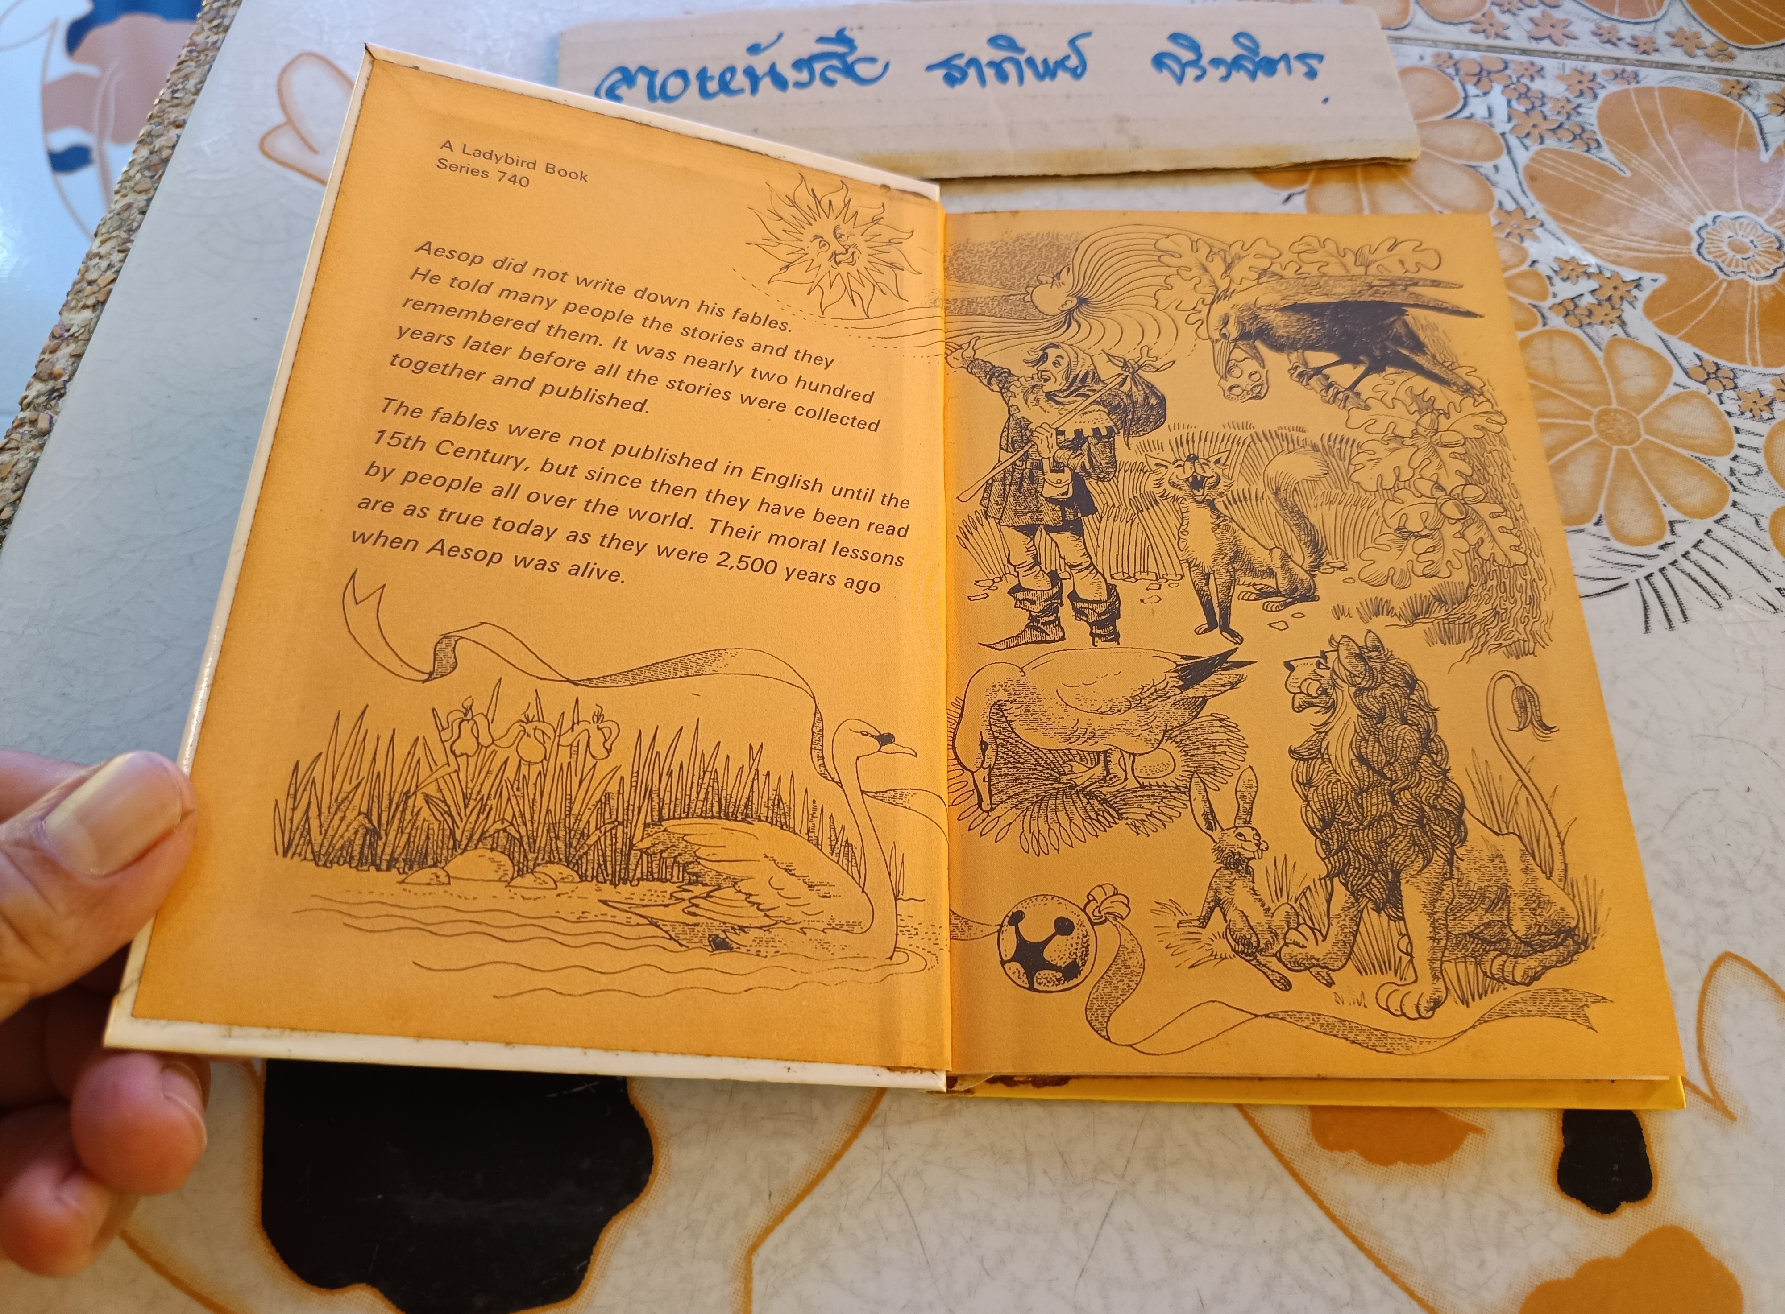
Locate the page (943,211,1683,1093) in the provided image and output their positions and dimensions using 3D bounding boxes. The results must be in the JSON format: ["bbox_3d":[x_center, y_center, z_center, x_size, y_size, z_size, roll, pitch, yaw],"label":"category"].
[{"bbox_3d":[0.067,-0.013,0.229,0.114,0.007,0.172,0,67,1],"label":"page"}]

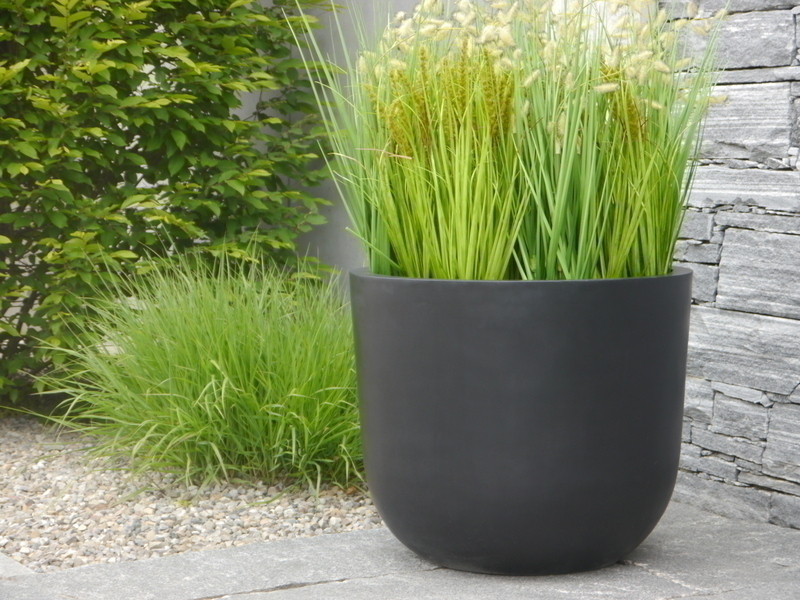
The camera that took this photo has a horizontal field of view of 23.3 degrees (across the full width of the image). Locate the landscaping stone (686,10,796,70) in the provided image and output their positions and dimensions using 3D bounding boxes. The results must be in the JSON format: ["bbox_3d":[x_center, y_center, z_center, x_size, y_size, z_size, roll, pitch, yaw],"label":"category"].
[{"bbox_3d":[0.766,-0.541,4.117,0.160,0.112,0.365,0,4,-31],"label":"landscaping stone"}]

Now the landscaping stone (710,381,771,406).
[{"bbox_3d":[0.745,0.194,4.094,0.090,0.028,0.170,0,4,-31],"label":"landscaping stone"}]

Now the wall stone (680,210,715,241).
[{"bbox_3d":[0.676,-0.162,4.213,0.100,0.063,0.117,0,4,-31],"label":"wall stone"}]

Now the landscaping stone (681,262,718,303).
[{"bbox_3d":[0.677,-0.040,4.222,0.110,0.079,0.156,0,4,-31],"label":"landscaping stone"}]

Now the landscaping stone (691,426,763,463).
[{"bbox_3d":[0.734,0.307,4.131,0.110,0.043,0.229,0,4,-31],"label":"landscaping stone"}]

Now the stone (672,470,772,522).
[{"bbox_3d":[0.735,0.416,4.171,0.150,0.066,0.339,0,4,-31],"label":"stone"}]

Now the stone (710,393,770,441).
[{"bbox_3d":[0.760,0.245,4.098,0.120,0.080,0.171,0,4,-31],"label":"stone"}]

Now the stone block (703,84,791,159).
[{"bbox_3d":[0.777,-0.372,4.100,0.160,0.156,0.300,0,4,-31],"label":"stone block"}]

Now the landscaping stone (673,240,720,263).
[{"bbox_3d":[0.676,-0.104,4.213,0.100,0.042,0.156,0,4,-31],"label":"landscaping stone"}]

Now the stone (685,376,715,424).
[{"bbox_3d":[0.682,0.215,4.217,0.110,0.090,0.106,0,4,-31],"label":"stone"}]

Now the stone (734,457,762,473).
[{"bbox_3d":[0.748,0.345,4.061,0.060,0.019,0.085,0,4,-31],"label":"stone"}]

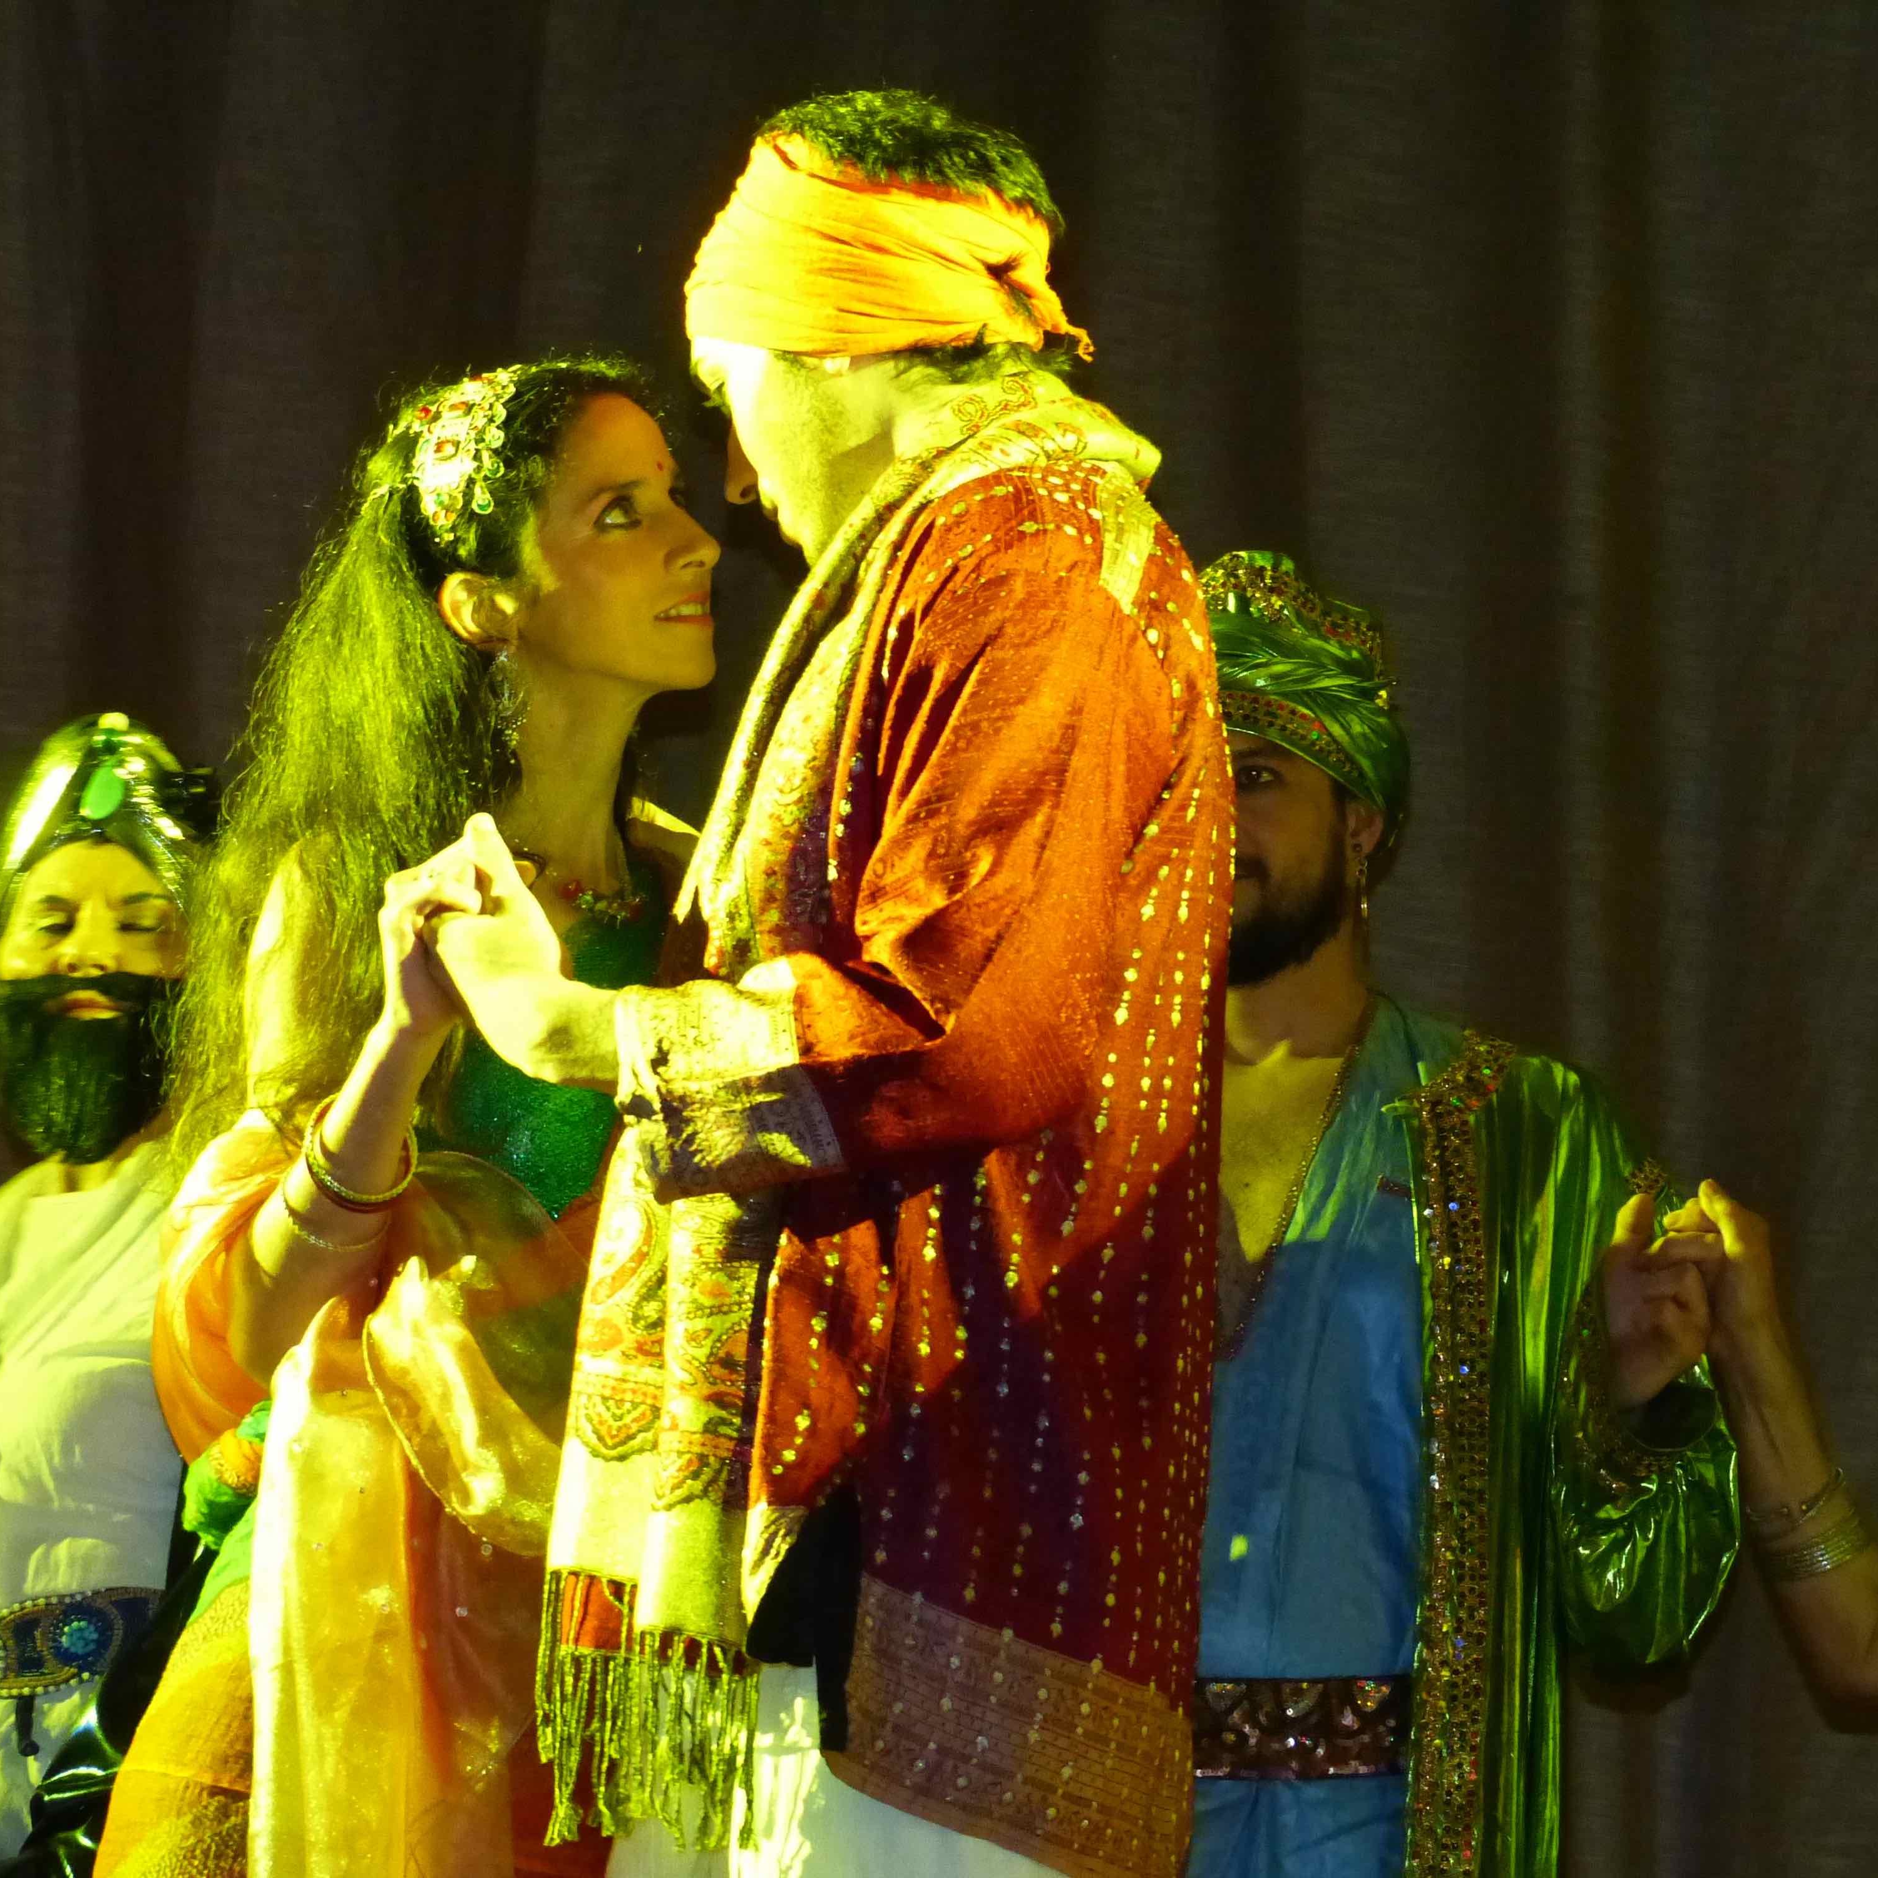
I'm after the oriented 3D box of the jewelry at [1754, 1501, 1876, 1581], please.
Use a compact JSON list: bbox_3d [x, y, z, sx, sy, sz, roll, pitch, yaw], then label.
[{"bbox_3d":[0.571,0.392,5.700,0.071,0.025,0.071,-17,17,0],"label":"jewelry"}]

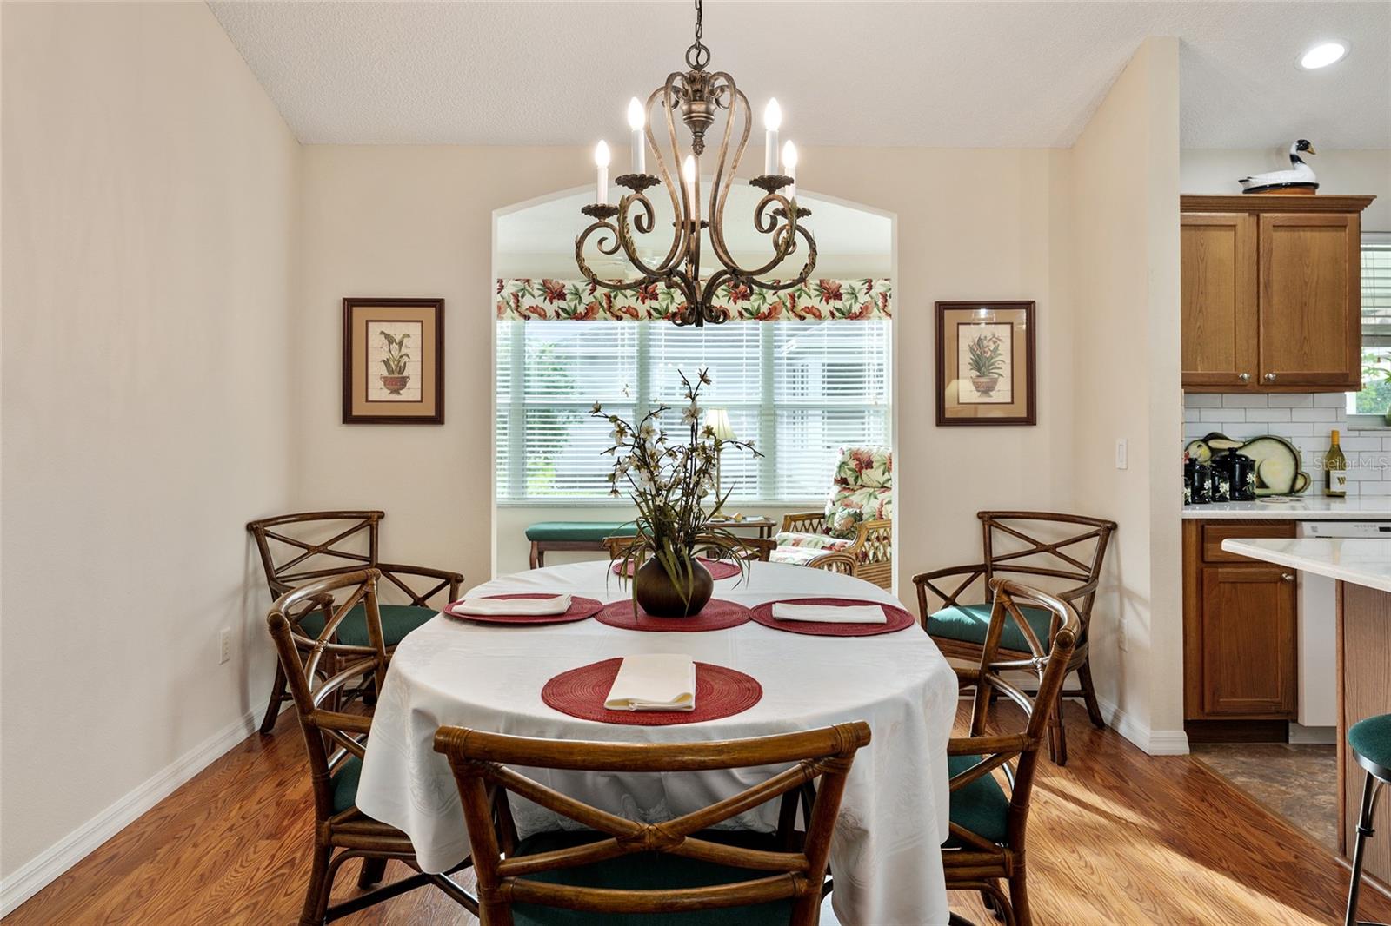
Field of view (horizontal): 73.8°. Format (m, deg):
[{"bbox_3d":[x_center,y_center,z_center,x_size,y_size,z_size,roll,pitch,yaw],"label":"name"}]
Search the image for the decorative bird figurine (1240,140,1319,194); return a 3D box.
[{"bbox_3d":[2.485,-1.245,3.950,0.320,0.255,0.170,0,2,12],"label":"decorative bird figurine"}]

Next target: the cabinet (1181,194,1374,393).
[{"bbox_3d":[2.325,-0.705,3.975,0.930,0.810,0.345,0,2,0],"label":"cabinet"}]

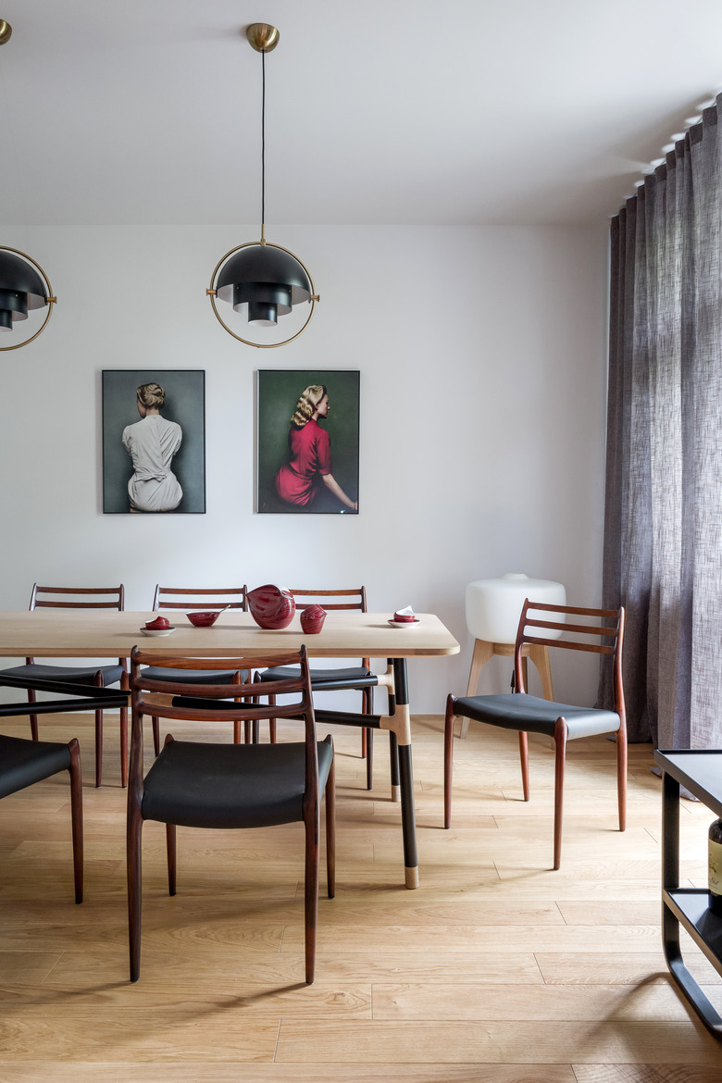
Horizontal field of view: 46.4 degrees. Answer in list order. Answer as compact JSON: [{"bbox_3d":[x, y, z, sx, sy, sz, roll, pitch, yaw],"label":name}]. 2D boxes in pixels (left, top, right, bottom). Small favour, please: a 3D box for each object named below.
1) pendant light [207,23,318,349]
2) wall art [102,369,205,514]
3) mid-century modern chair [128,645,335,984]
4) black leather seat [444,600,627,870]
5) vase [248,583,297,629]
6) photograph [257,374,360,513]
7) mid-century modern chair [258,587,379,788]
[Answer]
[{"bbox_3d":[-0.333,-1.192,2.858,0.385,1.069,0.335,0,1,-13],"label":"pendant light"},{"bbox_3d":[-1.157,-0.556,4.733,0.573,0.800,0.030,0,1,0],"label":"wall art"},{"bbox_3d":[-0.327,0.644,2.209,0.495,0.800,0.505,0,1,2],"label":"mid-century modern chair"},{"bbox_3d":[0.635,0.625,2.980,0.505,0.800,0.495,-1,2,-43],"label":"black leather seat"},{"bbox_3d":[-0.307,0.223,2.876,0.171,0.149,0.152,0,1,0],"label":"vase"},{"bbox_3d":[-0.291,-0.555,4.733,0.568,0.800,0.030,0,1,0],"label":"photograph"},{"bbox_3d":[-0.193,0.610,3.670,0.495,0.800,0.505,0,1,0],"label":"mid-century modern chair"}]

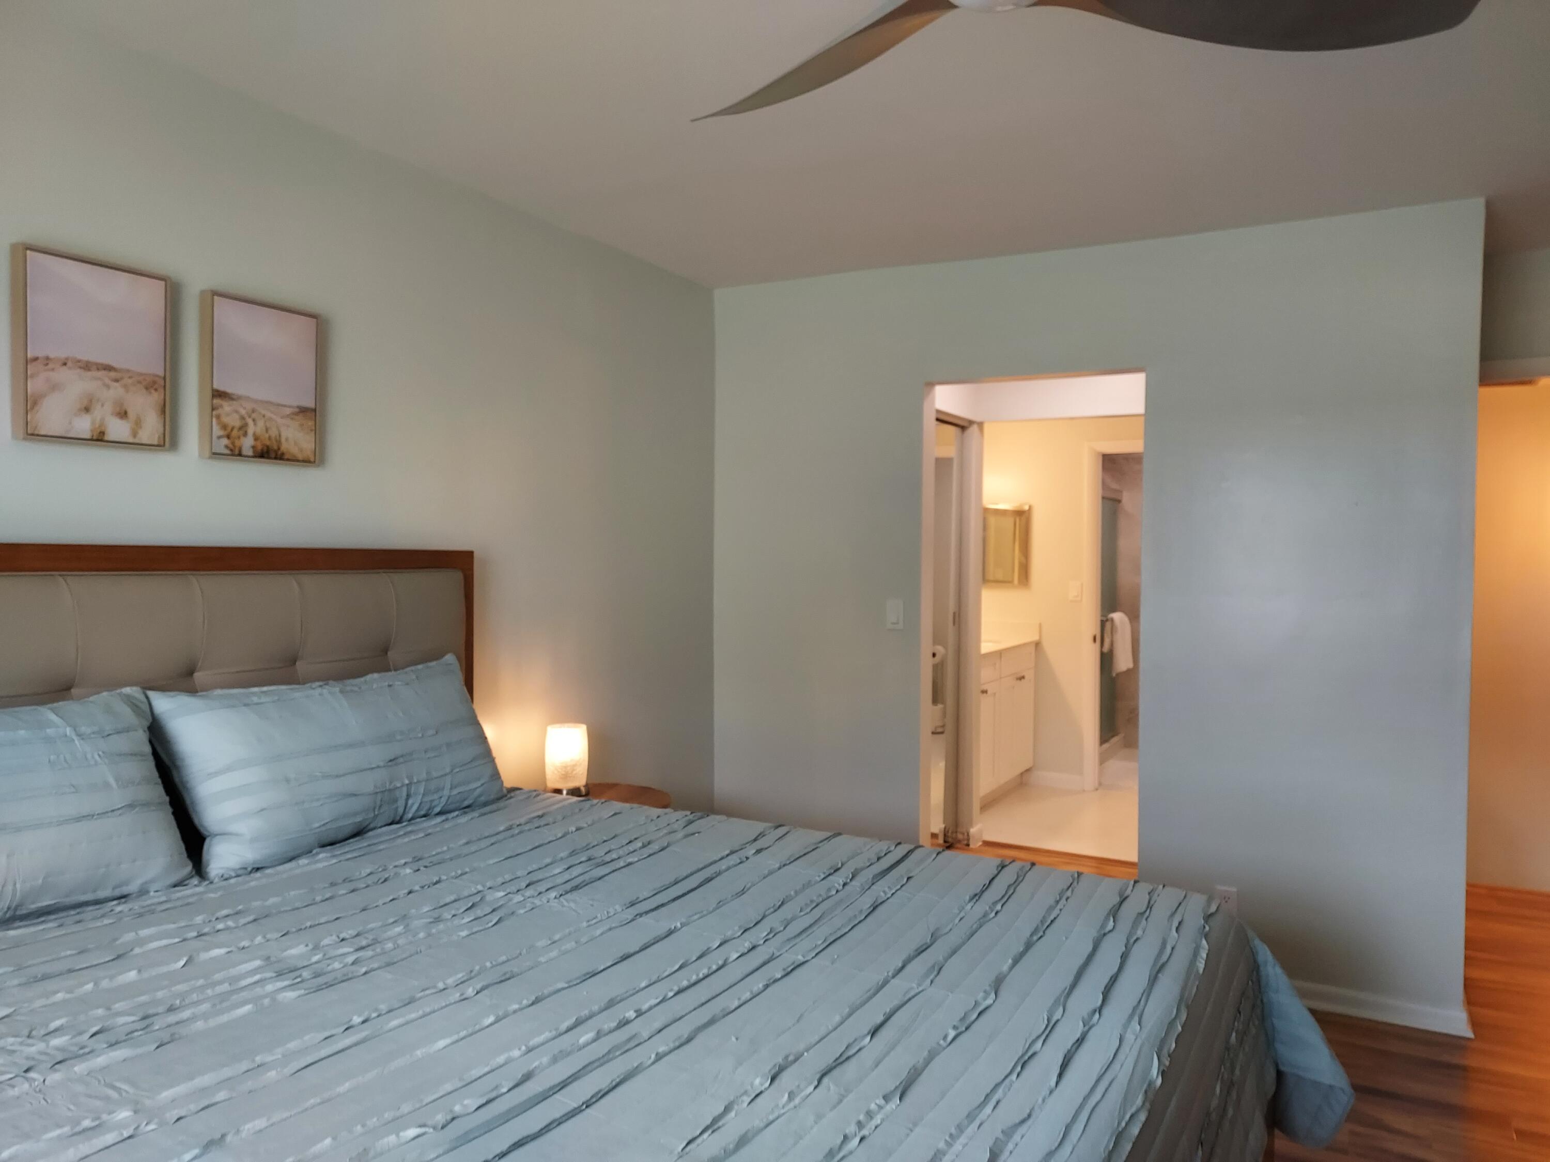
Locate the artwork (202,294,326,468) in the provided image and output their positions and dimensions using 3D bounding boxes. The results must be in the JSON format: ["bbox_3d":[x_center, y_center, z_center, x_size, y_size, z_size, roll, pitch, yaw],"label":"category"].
[{"bbox_3d":[-1.180,-0.453,2.481,0.040,0.363,0.286,1,2,28],"label":"artwork"}]

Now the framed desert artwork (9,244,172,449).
[{"bbox_3d":[-1.355,-0.452,2.145,0.040,0.363,0.286,1,2,28],"label":"framed desert artwork"}]

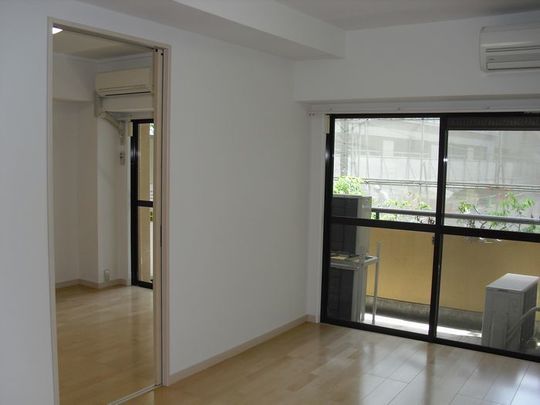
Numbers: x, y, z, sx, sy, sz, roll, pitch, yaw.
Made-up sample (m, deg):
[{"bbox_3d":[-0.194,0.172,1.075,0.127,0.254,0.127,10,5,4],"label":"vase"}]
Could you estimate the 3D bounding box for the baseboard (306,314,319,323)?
[{"bbox_3d":[0.373,1.020,4.920,0.100,0.060,0.020,5,6,33],"label":"baseboard"}]

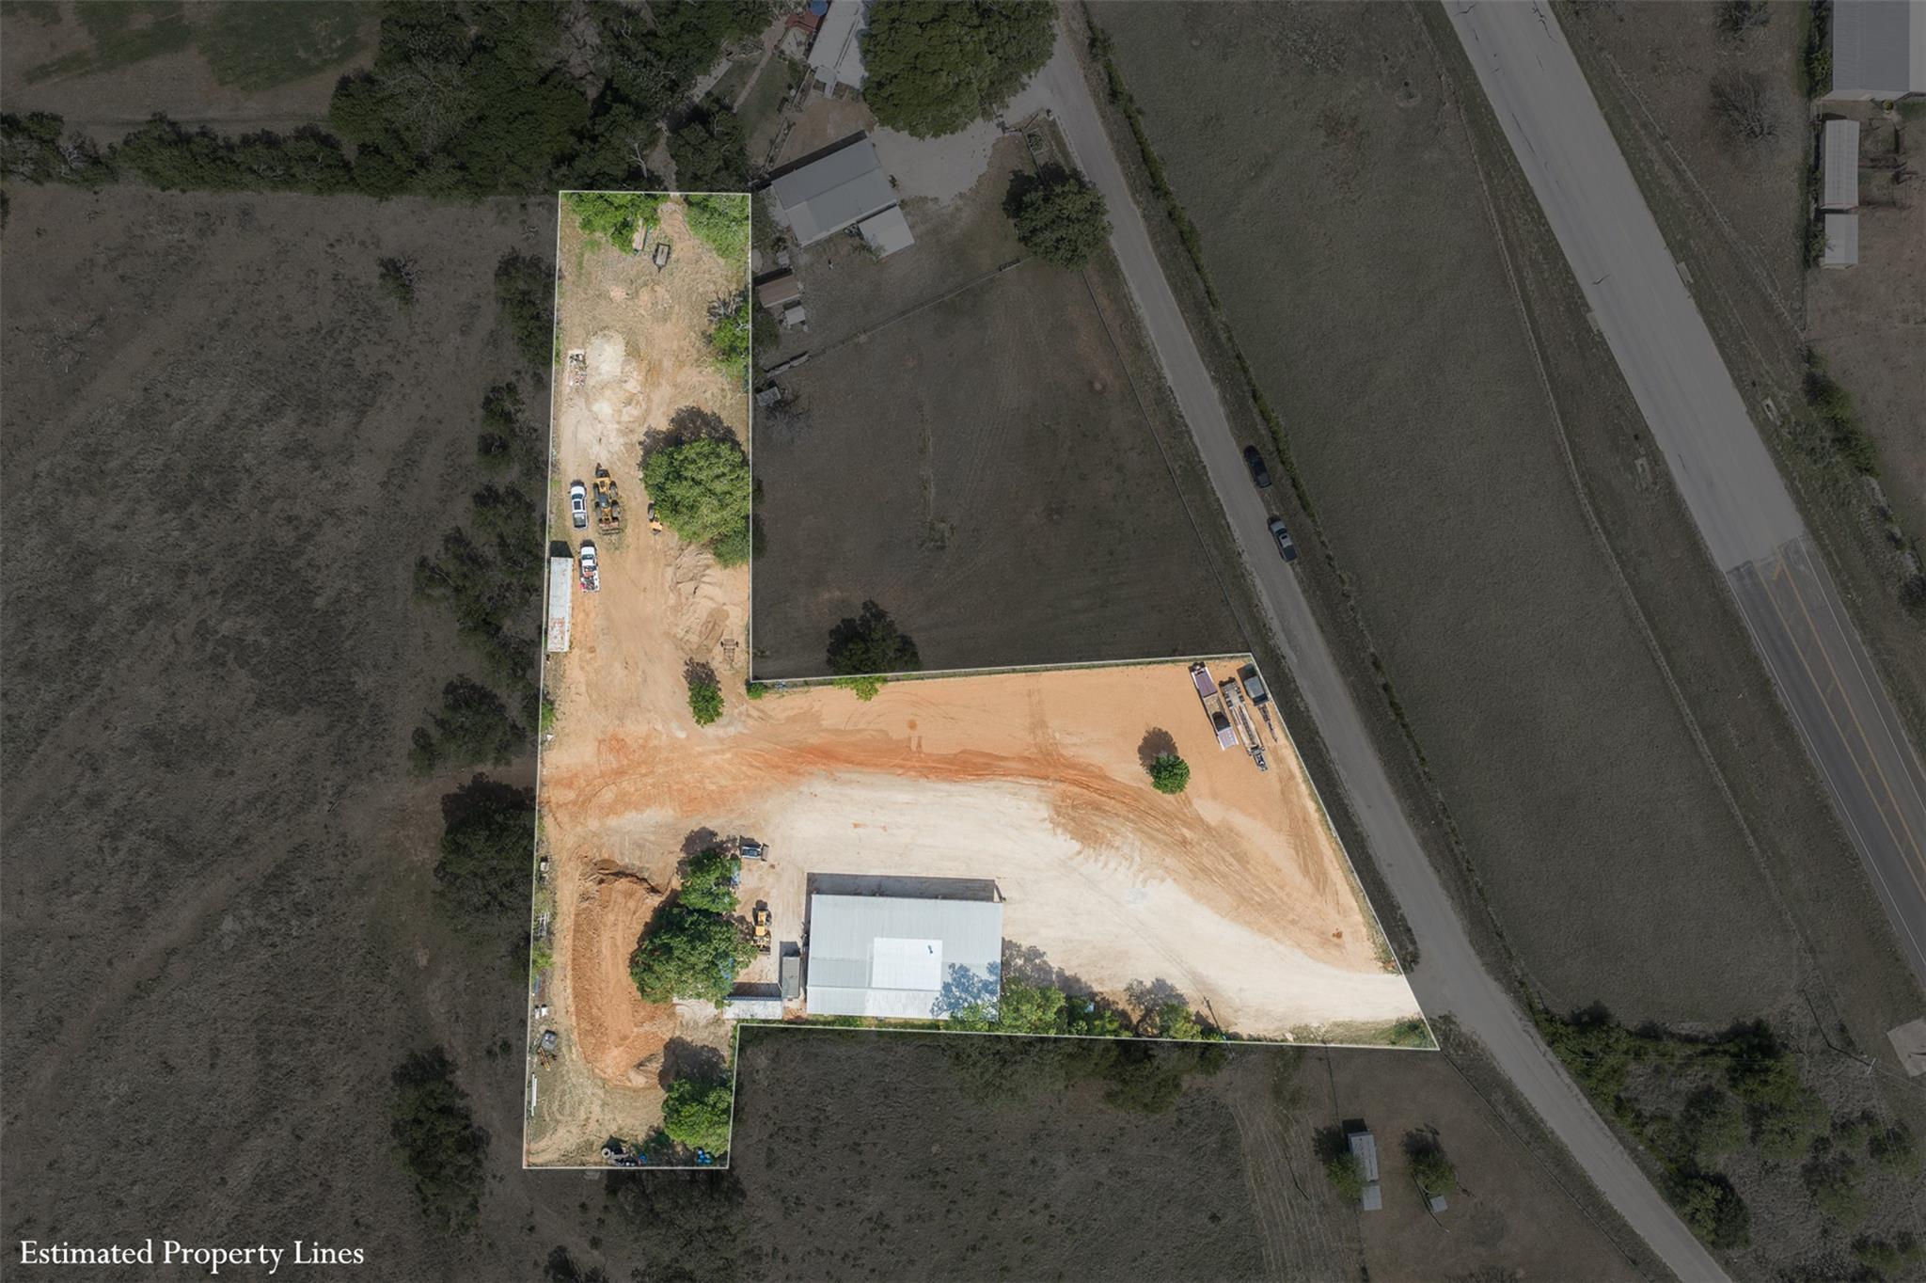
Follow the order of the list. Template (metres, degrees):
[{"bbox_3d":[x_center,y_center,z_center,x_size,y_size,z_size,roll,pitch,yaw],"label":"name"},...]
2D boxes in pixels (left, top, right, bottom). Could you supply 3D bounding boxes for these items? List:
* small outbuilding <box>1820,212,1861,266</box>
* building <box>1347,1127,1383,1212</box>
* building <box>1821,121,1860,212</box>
[{"bbox_3d":[128.330,-58.780,219.550,4.850,2.900,7.200,1,90,0],"label":"small outbuilding"},{"bbox_3d":[58.970,77.570,219.800,3.100,2.400,11.000,-7,90,0],"label":"building"},{"bbox_3d":[128.440,-69.850,219.550,4.850,2.900,12.400,1,90,0],"label":"building"}]

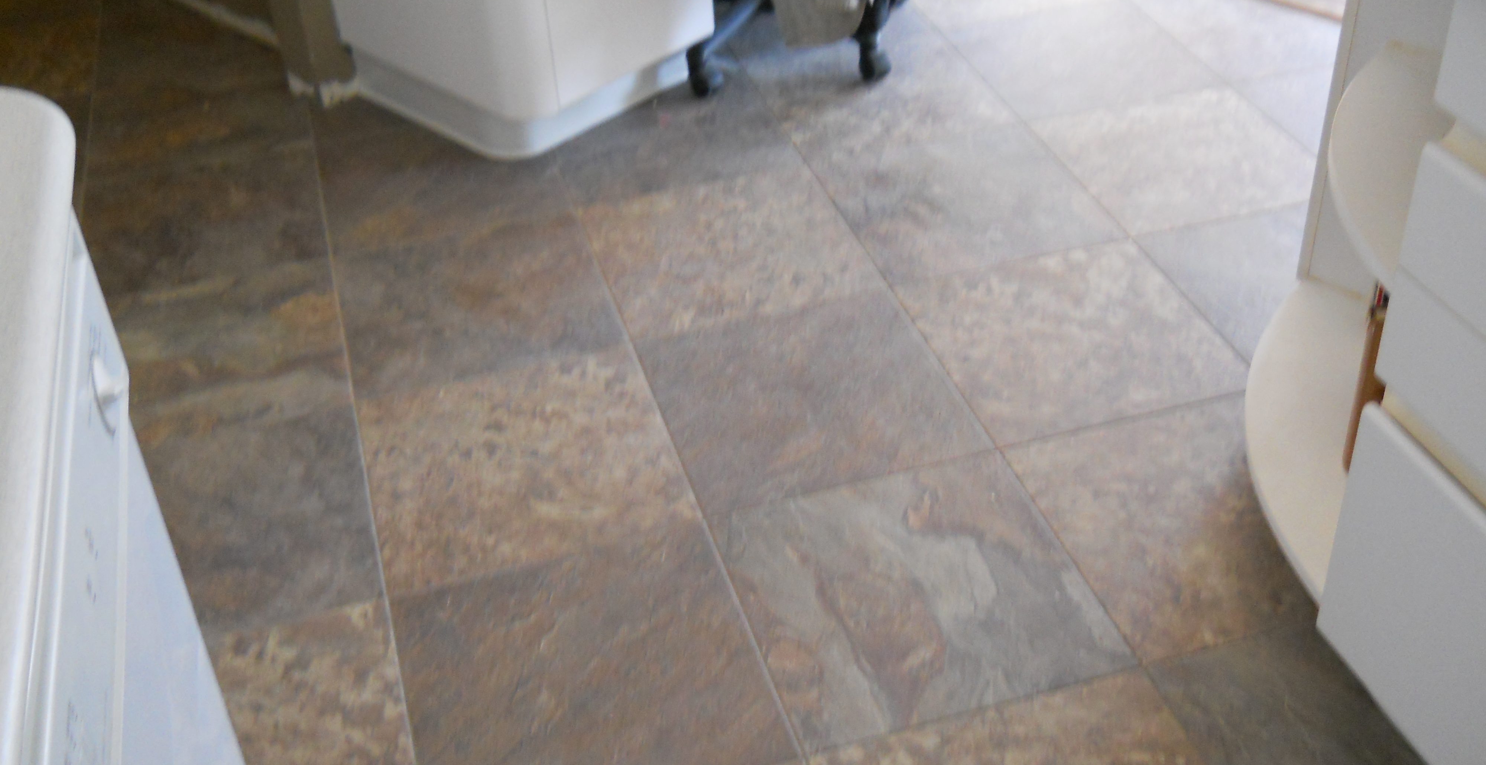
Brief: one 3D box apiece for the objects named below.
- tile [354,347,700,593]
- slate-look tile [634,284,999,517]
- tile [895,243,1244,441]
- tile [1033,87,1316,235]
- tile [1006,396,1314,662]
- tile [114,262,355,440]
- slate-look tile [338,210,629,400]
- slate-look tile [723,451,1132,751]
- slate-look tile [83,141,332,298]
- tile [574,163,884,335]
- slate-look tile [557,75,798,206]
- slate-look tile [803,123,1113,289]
[{"bbox_3d":[-0.300,0.104,2.152,0.400,0.010,0.400,-12,38,-11],"label":"tile"},{"bbox_3d":[0.088,0.019,2.221,0.403,0.010,0.403,-12,38,-11],"label":"slate-look tile"},{"bbox_3d":[0.474,-0.067,2.309,0.400,0.010,0.400,-12,38,-11],"label":"tile"},{"bbox_3d":[0.745,-0.384,2.695,0.403,0.010,0.403,-12,38,-11],"label":"tile"},{"bbox_3d":[0.587,0.166,1.989,0.403,0.010,0.403,-12,38,-11],"label":"tile"},{"bbox_3d":[-0.796,-0.039,2.369,0.403,0.010,0.403,-12,38,-11],"label":"tile"},{"bbox_3d":[-0.415,-0.128,2.466,0.400,0.010,0.400,-12,38,-11],"label":"slate-look tile"},{"bbox_3d":[0.201,0.250,1.910,0.403,0.010,0.403,-12,38,-11],"label":"slate-look tile"},{"bbox_3d":[-0.916,-0.273,2.701,0.400,0.010,0.400,-12,38,-11],"label":"slate-look tile"},{"bbox_3d":[-0.025,-0.211,2.532,0.403,0.010,0.403,-12,38,-11],"label":"tile"},{"bbox_3d":[-0.139,-0.442,2.843,0.403,0.010,0.403,-12,38,-11],"label":"slate-look tile"},{"bbox_3d":[0.359,-0.298,2.622,0.400,0.010,0.400,-12,38,-11],"label":"slate-look tile"}]

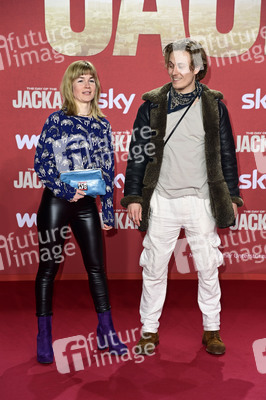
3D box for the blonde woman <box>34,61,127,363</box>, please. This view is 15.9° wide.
[{"bbox_3d":[-0.295,0.065,5.460,0.520,1.700,0.400,-2,10,-15],"label":"blonde woman"}]

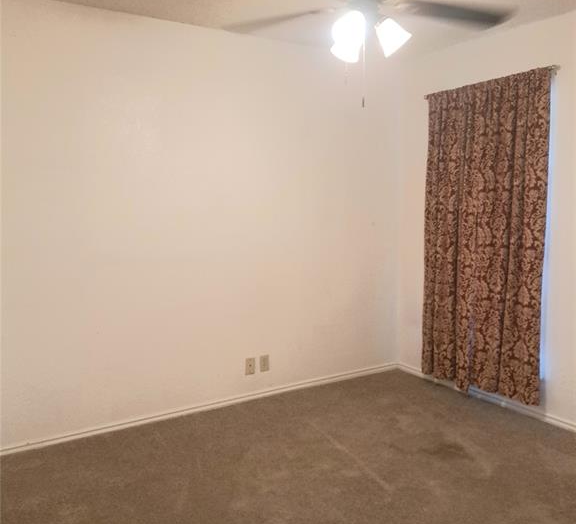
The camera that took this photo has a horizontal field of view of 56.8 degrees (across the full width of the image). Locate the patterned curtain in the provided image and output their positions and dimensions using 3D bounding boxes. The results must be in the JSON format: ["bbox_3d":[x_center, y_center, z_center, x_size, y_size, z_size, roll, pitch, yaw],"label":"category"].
[{"bbox_3d":[1.273,-0.135,3.557,0.090,2.055,0.965,-4,7,-31],"label":"patterned curtain"}]

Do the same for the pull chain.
[{"bbox_3d":[0.303,-0.752,2.126,0.011,0.271,0.011,1,6,8],"label":"pull chain"}]

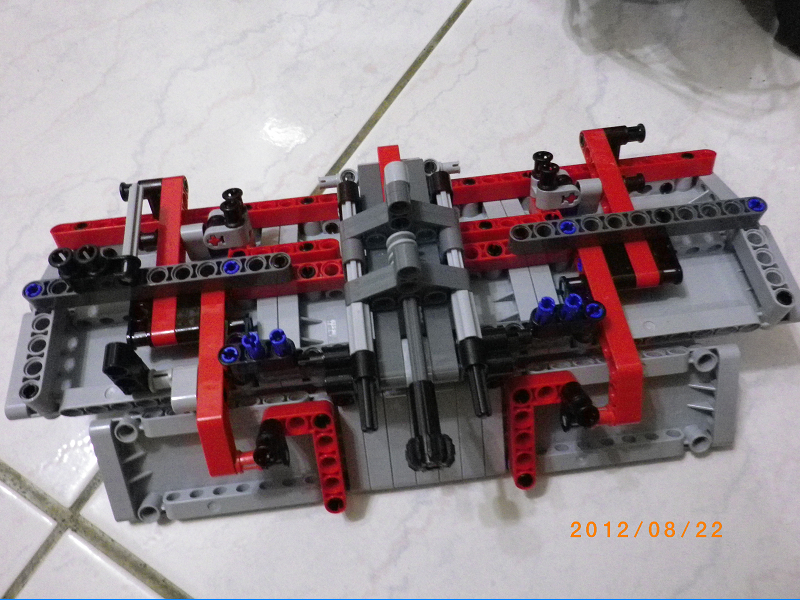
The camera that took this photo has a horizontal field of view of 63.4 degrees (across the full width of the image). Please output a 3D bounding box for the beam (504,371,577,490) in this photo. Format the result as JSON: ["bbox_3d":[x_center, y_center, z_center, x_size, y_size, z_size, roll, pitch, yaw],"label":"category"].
[{"bbox_3d":[0.048,0.043,0.216,0.023,0.039,0.008,-7,20,-1],"label":"beam"}]

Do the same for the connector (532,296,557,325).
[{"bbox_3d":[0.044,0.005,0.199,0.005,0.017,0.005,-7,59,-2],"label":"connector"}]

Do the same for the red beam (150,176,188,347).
[{"bbox_3d":[-0.081,-0.016,0.232,0.008,0.007,0.071,-7,60,-2],"label":"red beam"}]

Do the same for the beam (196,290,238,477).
[{"bbox_3d":[-0.059,0.023,0.212,0.008,0.020,0.065,-7,60,-2],"label":"beam"}]

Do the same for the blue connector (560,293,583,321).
[{"bbox_3d":[0.052,0.005,0.200,0.006,0.019,0.006,-7,58,-2],"label":"blue connector"}]

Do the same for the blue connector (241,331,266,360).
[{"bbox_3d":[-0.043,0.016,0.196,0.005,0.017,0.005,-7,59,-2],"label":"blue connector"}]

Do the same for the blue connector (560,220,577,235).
[{"bbox_3d":[0.056,-0.019,0.224,0.006,0.019,0.006,-7,58,-2],"label":"blue connector"}]

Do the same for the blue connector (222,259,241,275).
[{"bbox_3d":[-0.055,-0.006,0.220,0.006,0.019,0.006,-7,58,-2],"label":"blue connector"}]

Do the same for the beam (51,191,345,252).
[{"bbox_3d":[-0.076,-0.031,0.255,0.119,0.008,0.007,-7,38,-2],"label":"beam"}]

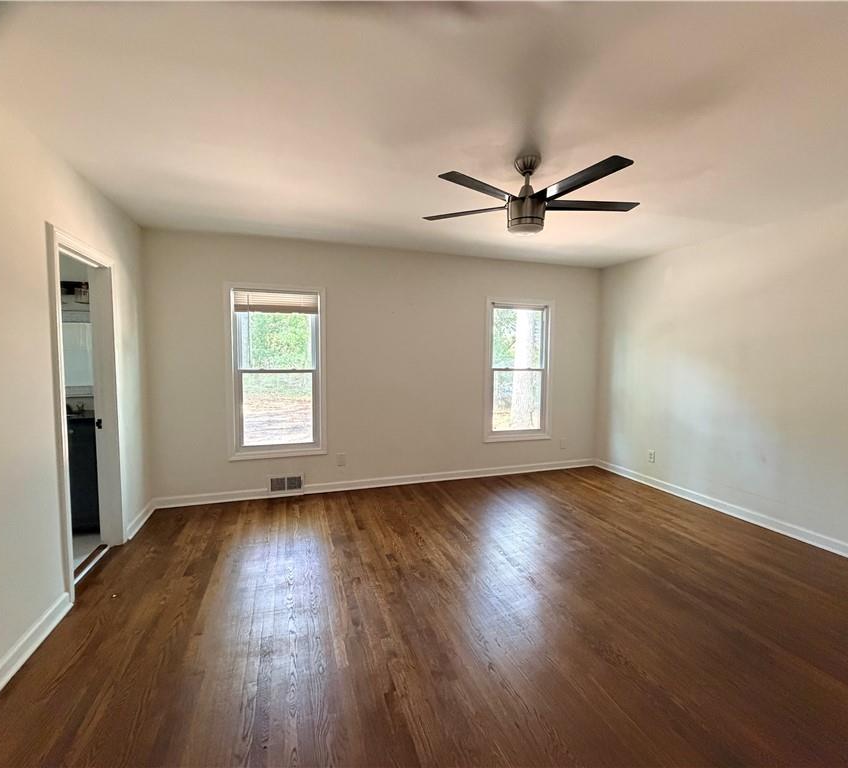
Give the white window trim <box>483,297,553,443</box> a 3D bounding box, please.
[{"bbox_3d":[1.139,-0.159,4.988,0.914,1.692,0.099,-1,4,-18],"label":"white window trim"}]

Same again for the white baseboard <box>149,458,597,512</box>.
[{"bbox_3d":[-0.138,1.058,4.604,4.976,0.102,0.027,-1,4,-18],"label":"white baseboard"}]

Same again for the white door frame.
[{"bbox_3d":[-2.158,0.178,2.632,0.144,2.097,0.866,-1,4,-18],"label":"white door frame"}]

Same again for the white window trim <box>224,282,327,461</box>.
[{"bbox_3d":[-1.452,-0.104,4.128,0.921,1.680,0.099,-1,4,-18],"label":"white window trim"}]

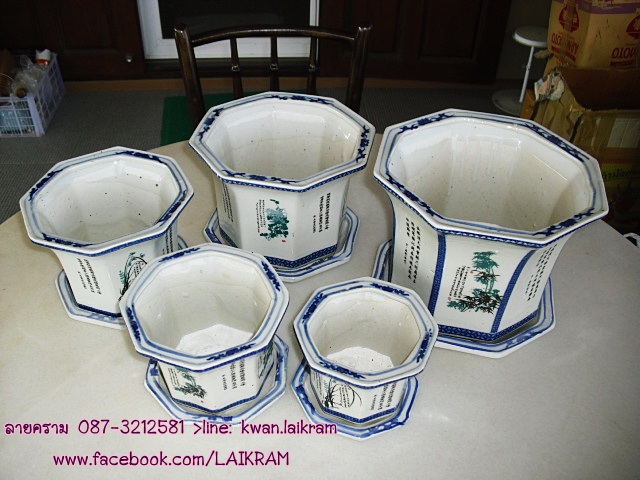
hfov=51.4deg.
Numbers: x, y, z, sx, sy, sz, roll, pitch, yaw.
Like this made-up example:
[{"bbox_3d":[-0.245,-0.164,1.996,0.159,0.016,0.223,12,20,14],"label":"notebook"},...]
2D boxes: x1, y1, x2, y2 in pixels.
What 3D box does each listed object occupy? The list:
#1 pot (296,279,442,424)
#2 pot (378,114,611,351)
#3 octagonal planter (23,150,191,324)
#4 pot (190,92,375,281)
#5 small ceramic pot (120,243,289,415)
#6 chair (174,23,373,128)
[{"bbox_3d":[0.056,0.146,0.857,0.169,0.114,0.169,18,43,17],"label":"pot"},{"bbox_3d":[0.218,-0.009,0.939,0.287,0.223,0.287,9,41,8],"label":"pot"},{"bbox_3d":[-0.288,0.001,0.946,0.214,0.159,0.214,-18,45,-22],"label":"octagonal planter"},{"bbox_3d":[-0.055,-0.081,1.035,0.256,0.190,0.256,9,41,7],"label":"pot"},{"bbox_3d":[-0.137,0.122,0.834,0.189,0.132,0.189,13,42,12],"label":"small ceramic pot"},{"bbox_3d":[-0.088,0.039,1.508,0.430,0.880,0.480,-1,41,-4],"label":"chair"}]

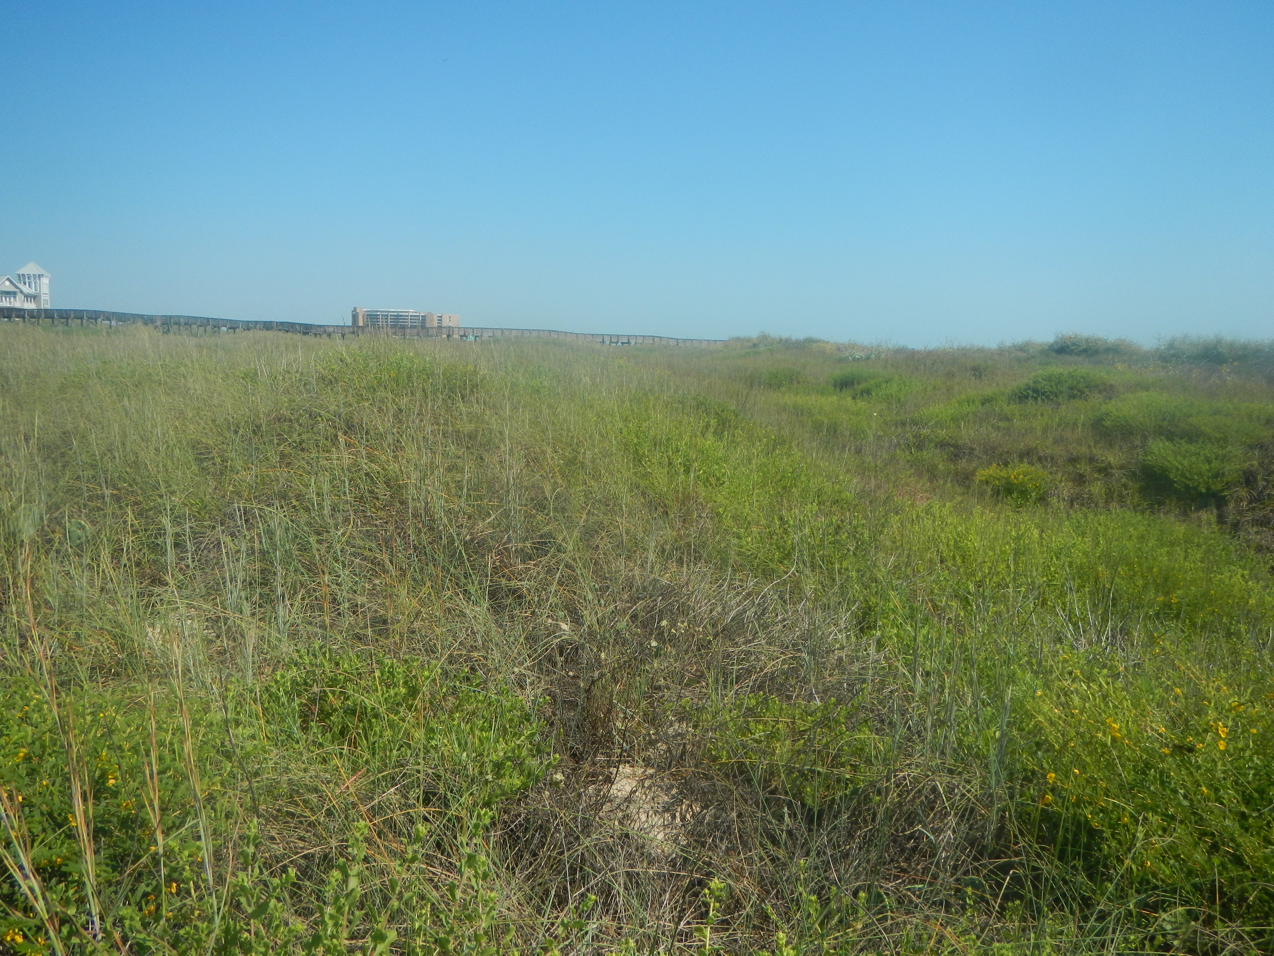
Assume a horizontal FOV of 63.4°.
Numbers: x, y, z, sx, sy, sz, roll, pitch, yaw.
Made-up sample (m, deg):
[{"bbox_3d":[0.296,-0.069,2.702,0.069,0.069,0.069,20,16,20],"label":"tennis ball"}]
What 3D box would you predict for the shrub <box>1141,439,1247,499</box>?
[{"bbox_3d":[7.558,-0.115,14.000,1.270,0.800,1.250,6,9,28],"label":"shrub"}]

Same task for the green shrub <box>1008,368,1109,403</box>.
[{"bbox_3d":[9.828,-2.156,24.000,2.170,0.770,2.000,5,8,22],"label":"green shrub"}]

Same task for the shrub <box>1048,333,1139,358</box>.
[{"bbox_3d":[15.499,-4.479,35.000,2.910,0.850,2.500,5,8,23],"label":"shrub"}]

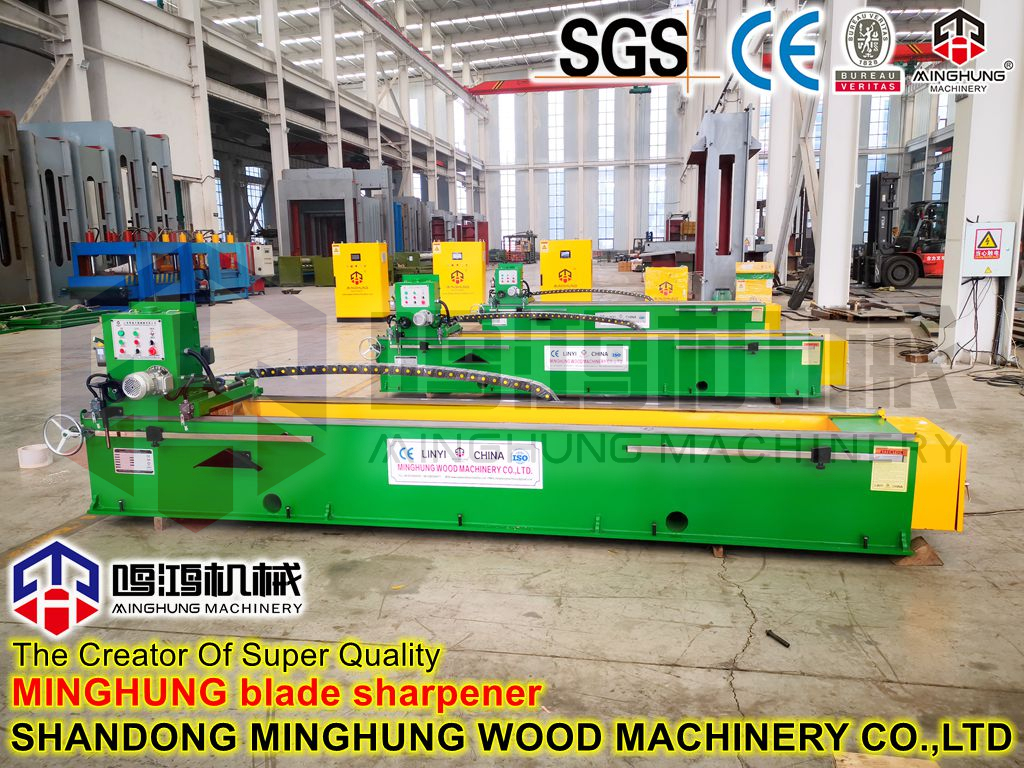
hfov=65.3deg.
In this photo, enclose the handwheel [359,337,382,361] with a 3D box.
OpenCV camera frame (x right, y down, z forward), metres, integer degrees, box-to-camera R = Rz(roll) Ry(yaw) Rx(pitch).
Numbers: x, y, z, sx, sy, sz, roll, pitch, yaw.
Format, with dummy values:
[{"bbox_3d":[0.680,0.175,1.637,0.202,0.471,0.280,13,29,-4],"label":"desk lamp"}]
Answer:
[{"bbox_3d":[-1.377,-0.346,7.788,0.229,0.229,0.058,1,10,10],"label":"handwheel"}]

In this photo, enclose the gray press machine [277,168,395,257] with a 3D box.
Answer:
[{"bbox_3d":[-8.431,-7.671,38.545,3.542,5.100,5.250,0,10,9],"label":"gray press machine"}]

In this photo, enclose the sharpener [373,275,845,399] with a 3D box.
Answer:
[{"bbox_3d":[0.859,-0.515,7.855,4.466,1.145,0.884,1,10,10],"label":"sharpener"}]

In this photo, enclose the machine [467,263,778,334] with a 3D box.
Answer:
[{"bbox_3d":[1.668,-1.254,12.080,4.466,1.145,0.899,1,10,10],"label":"machine"}]

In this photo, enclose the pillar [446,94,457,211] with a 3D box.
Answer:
[{"bbox_3d":[-6.281,-21.888,84.101,0.780,16.800,0.550,0,10,9],"label":"pillar"}]

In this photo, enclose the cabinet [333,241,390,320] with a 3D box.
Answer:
[{"bbox_3d":[-2.986,-2.026,15.889,0.964,1.566,0.435,1,10,10],"label":"cabinet"}]

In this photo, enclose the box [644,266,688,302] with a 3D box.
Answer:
[{"bbox_3d":[2.822,-1.568,14.622,0.759,1.135,0.440,0,10,9],"label":"box"}]

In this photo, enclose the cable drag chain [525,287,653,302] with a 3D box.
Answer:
[{"bbox_3d":[1.295,-1.451,13.260,2.146,0.333,0.110,0,10,9],"label":"cable drag chain"}]

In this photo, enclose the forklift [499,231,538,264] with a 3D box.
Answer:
[{"bbox_3d":[0.664,-10.679,62.651,3.263,2.494,1.305,4,11,24],"label":"forklift"}]

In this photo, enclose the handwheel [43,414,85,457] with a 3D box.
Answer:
[{"bbox_3d":[-2.342,0.268,4.179,0.228,0.228,0.058,1,10,10],"label":"handwheel"}]

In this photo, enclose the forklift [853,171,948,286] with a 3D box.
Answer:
[{"bbox_3d":[12.787,-4.793,24.825,5.450,3.450,2.200,0,10,9],"label":"forklift"}]

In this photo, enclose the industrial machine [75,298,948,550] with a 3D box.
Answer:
[{"bbox_3d":[-0.171,0.135,4.233,4.495,1.145,0.870,1,10,11],"label":"industrial machine"}]

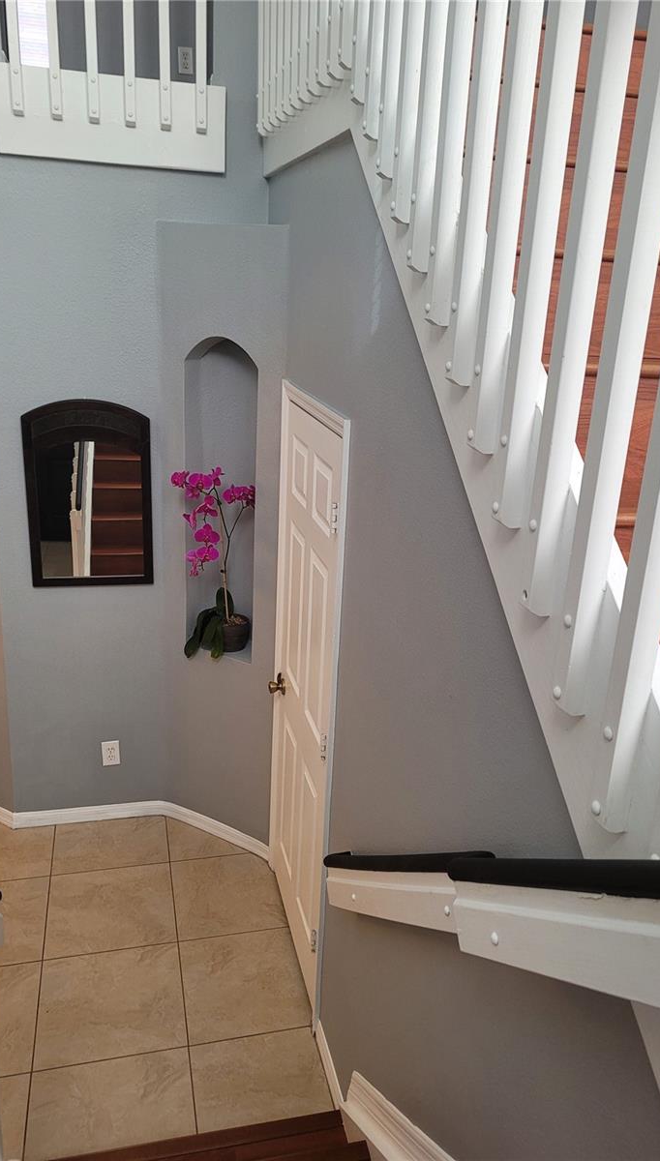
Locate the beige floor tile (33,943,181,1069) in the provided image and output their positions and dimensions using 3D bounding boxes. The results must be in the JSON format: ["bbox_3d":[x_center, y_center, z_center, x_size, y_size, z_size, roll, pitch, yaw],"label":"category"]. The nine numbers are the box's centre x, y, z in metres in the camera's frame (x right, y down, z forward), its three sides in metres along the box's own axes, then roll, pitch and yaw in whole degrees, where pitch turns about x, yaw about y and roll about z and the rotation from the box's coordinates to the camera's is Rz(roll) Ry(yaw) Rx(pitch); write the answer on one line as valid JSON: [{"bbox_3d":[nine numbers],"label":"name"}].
[{"bbox_3d":[-0.778,1.505,3.115,0.498,0.010,0.498,-2,19,-14],"label":"beige floor tile"}]

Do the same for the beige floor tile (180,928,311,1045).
[{"bbox_3d":[-0.319,1.490,3.225,0.440,0.010,0.498,-2,19,-14],"label":"beige floor tile"}]

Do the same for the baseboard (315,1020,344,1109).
[{"bbox_3d":[-0.007,1.581,2.856,0.014,0.082,0.300,-2,19,-14],"label":"baseboard"}]

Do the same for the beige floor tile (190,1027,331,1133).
[{"bbox_3d":[-0.225,1.623,2.845,0.435,0.010,0.330,-2,19,-14],"label":"beige floor tile"}]

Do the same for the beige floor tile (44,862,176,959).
[{"bbox_3d":[-0.895,1.344,3.575,0.498,0.010,0.498,-2,19,-14],"label":"beige floor tile"}]

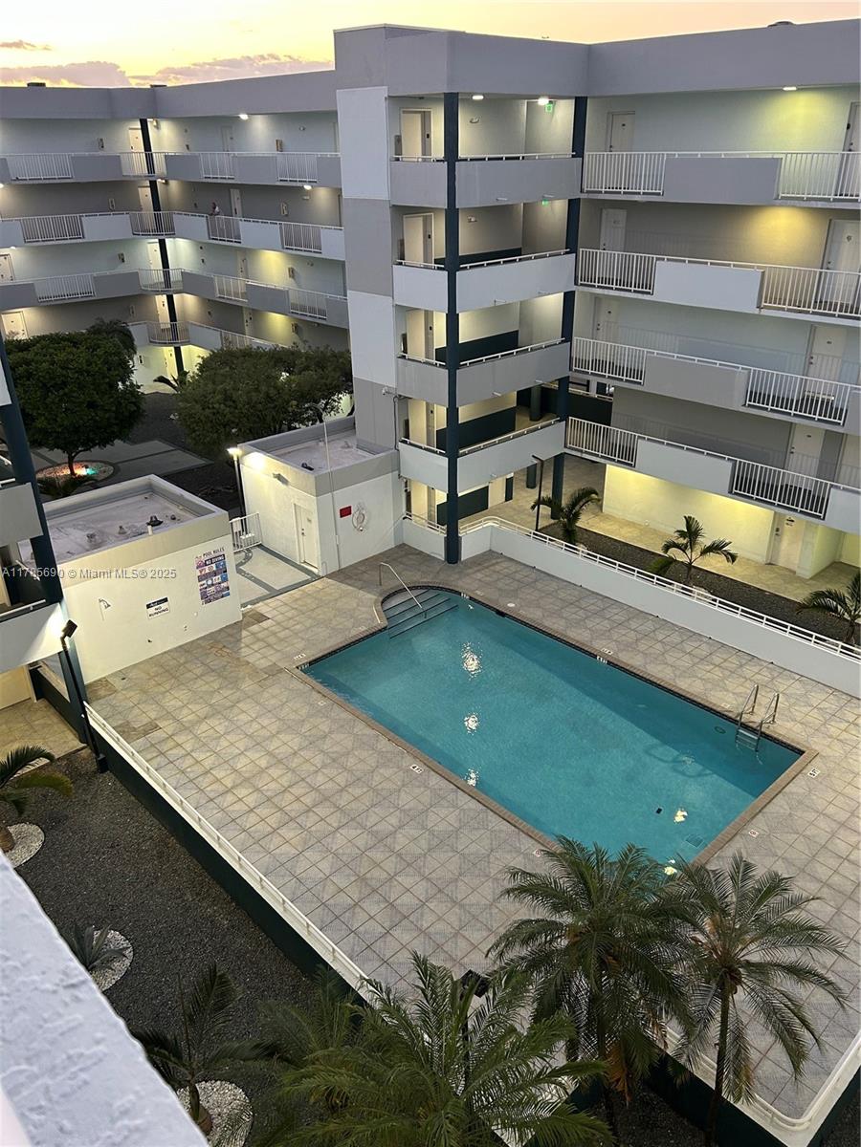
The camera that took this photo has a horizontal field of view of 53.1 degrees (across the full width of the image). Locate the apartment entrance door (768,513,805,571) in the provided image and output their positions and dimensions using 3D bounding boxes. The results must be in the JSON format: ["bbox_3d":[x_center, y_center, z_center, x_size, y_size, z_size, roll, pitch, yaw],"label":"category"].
[{"bbox_3d":[10.746,-1.048,25.896,0.100,2.060,0.950,-24,35,-38],"label":"apartment entrance door"}]

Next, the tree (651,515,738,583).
[{"bbox_3d":[7.814,-0.640,25.346,2.050,2.500,2.050,-24,35,-38],"label":"tree"}]

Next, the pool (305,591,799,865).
[{"bbox_3d":[1.999,3.635,21.240,5.950,1.350,11.800,-24,35,-38],"label":"pool"}]

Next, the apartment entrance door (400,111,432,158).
[{"bbox_3d":[-0.360,-11.717,24.109,1.152,2.180,0.100,-24,35,-38],"label":"apartment entrance door"}]

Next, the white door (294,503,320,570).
[{"bbox_3d":[-3.763,-1.094,26.400,0.100,2.030,0.858,-24,35,-38],"label":"white door"}]

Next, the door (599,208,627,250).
[{"bbox_3d":[5.782,-10.488,27.452,0.100,2.050,0.927,-24,35,-38],"label":"door"}]

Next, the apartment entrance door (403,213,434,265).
[{"bbox_3d":[-0.349,-9.648,25.917,1.153,2.135,0.120,-24,35,-38],"label":"apartment entrance door"}]

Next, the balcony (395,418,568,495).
[{"bbox_3d":[1.775,-4.288,28.570,5.270,1.427,2.647,-24,35,-38],"label":"balcony"}]

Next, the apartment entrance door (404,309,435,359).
[{"bbox_3d":[-0.278,-6.970,26.508,1.220,2.180,0.100,-24,35,-38],"label":"apartment entrance door"}]

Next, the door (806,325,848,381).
[{"bbox_3d":[10.866,-5.808,23.881,0.100,2.050,0.946,-24,35,-38],"label":"door"}]

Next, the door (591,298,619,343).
[{"bbox_3d":[5.706,-7.905,28.290,0.100,2.100,1.014,-24,35,-38],"label":"door"}]

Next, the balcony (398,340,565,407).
[{"bbox_3d":[1.733,-6.665,27.365,5.270,1.415,2.647,-24,35,-38],"label":"balcony"}]

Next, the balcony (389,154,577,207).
[{"bbox_3d":[1.694,-11.293,24.656,5.401,1.222,2.416,-24,35,-38],"label":"balcony"}]

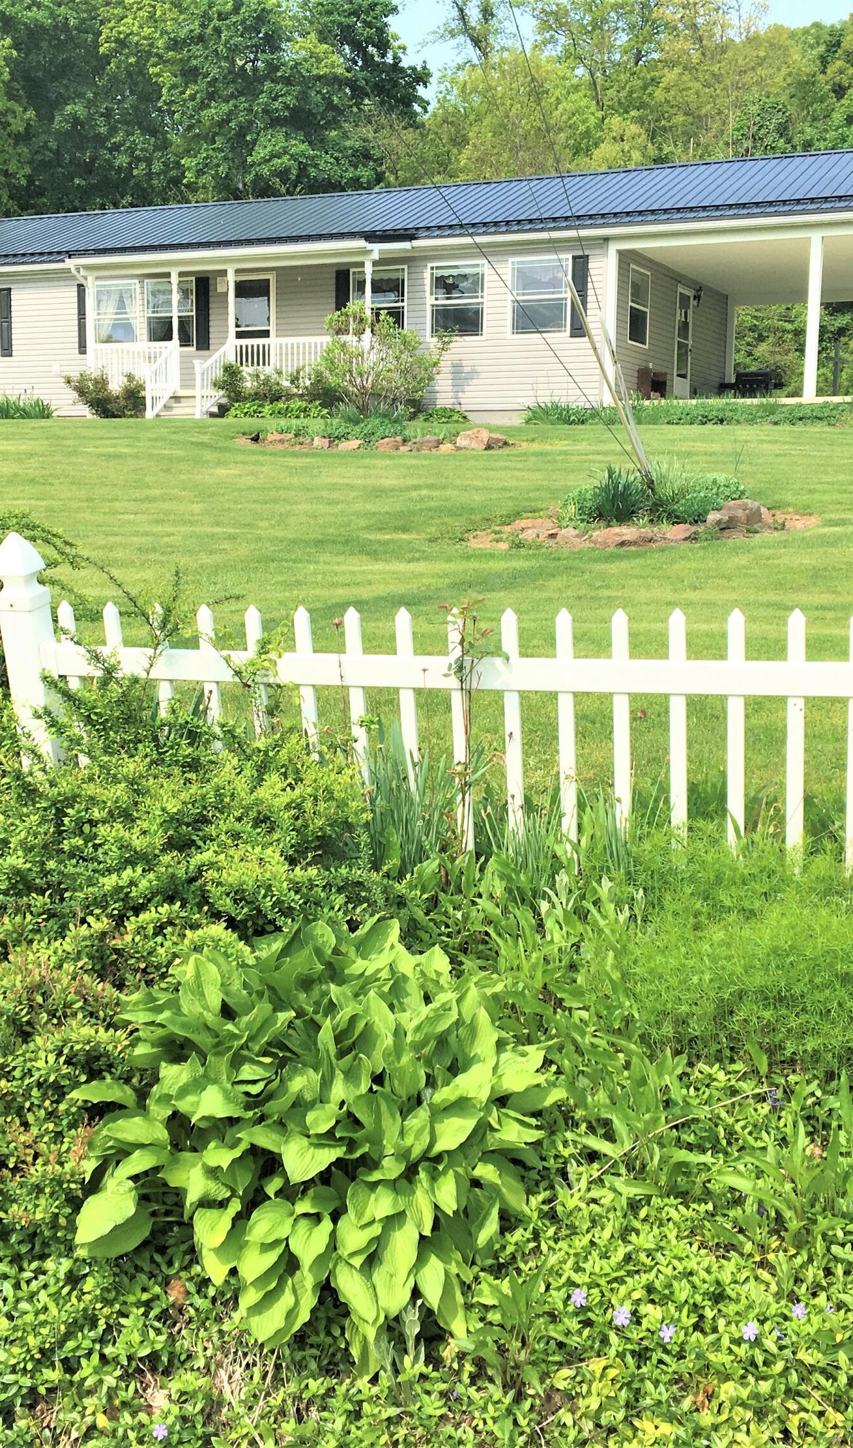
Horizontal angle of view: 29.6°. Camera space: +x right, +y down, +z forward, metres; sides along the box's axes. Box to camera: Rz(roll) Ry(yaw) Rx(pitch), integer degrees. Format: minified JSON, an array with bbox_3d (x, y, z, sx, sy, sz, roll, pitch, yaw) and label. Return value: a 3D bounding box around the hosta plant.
[{"bbox_3d":[-0.218,0.781,3.147,0.932,0.640,0.885,1,7,-4],"label":"hosta plant"}]

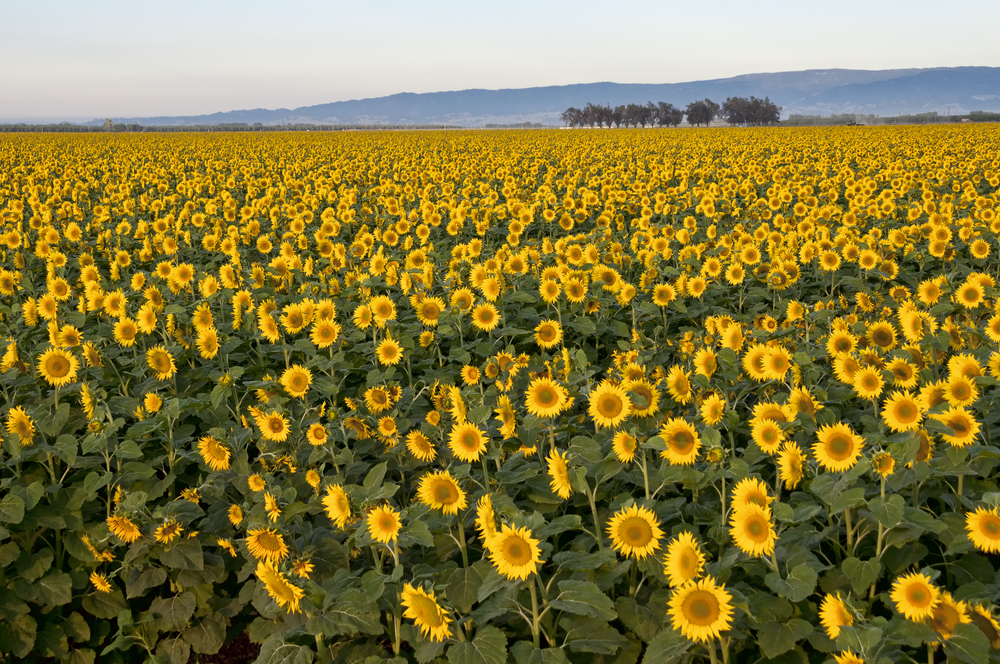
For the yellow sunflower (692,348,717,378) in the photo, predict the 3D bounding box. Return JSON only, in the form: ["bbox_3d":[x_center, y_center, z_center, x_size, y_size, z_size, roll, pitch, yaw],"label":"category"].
[{"bbox_3d":[1.264,0.195,10.800,0.065,0.200,0.200,4,2,-42],"label":"yellow sunflower"}]

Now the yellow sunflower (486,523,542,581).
[{"bbox_3d":[0.053,0.810,6.450,0.205,0.210,0.070,1,7,12],"label":"yellow sunflower"}]

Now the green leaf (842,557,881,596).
[{"bbox_3d":[1.634,1.105,7.900,0.170,0.185,0.060,1,-22,12],"label":"green leaf"}]

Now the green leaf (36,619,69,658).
[{"bbox_3d":[-1.844,1.263,7.200,0.140,0.160,0.070,-1,7,-6],"label":"green leaf"}]

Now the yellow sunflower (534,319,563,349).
[{"bbox_3d":[0.339,0.011,12.200,0.200,0.200,0.060,0,-1,5],"label":"yellow sunflower"}]

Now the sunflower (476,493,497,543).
[{"bbox_3d":[-0.046,0.746,6.950,0.070,0.205,0.200,-7,9,-19],"label":"sunflower"}]

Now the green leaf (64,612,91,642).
[{"bbox_3d":[-1.765,1.234,7.300,0.110,0.125,0.060,-1,7,-6],"label":"green leaf"}]

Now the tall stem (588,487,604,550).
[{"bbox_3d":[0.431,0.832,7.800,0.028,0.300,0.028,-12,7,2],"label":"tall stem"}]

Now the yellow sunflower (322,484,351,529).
[{"bbox_3d":[-0.690,0.739,7.400,0.065,0.185,0.170,-15,14,-39],"label":"yellow sunflower"}]

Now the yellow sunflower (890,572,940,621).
[{"bbox_3d":[1.498,0.954,6.300,0.180,0.180,0.060,1,0,14],"label":"yellow sunflower"}]

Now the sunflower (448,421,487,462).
[{"bbox_3d":[-0.148,0.514,8.200,0.195,0.195,0.060,1,-4,11],"label":"sunflower"}]

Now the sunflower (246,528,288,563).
[{"bbox_3d":[-1.024,0.945,7.700,0.185,0.185,0.070,2,36,14],"label":"sunflower"}]

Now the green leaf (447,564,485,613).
[{"bbox_3d":[-0.134,0.998,6.800,0.150,0.180,0.080,0,7,0],"label":"green leaf"}]

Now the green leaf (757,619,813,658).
[{"bbox_3d":[1.107,1.193,6.800,0.220,0.080,0.190,1,48,9],"label":"green leaf"}]

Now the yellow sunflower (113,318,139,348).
[{"bbox_3d":[-2.850,0.011,13.300,0.215,0.225,0.075,2,4,18],"label":"yellow sunflower"}]

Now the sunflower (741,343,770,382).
[{"bbox_3d":[1.570,0.187,10.700,0.240,0.245,0.088,3,6,30],"label":"sunflower"}]

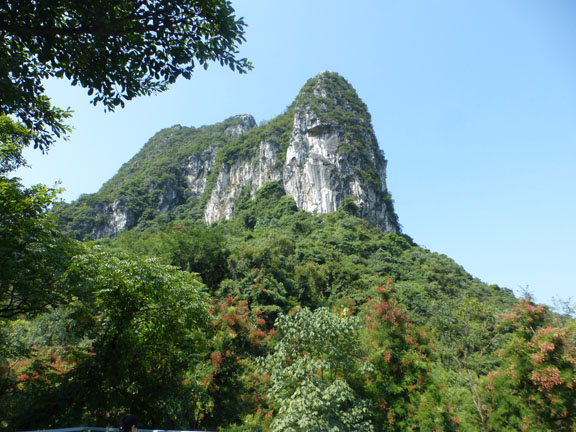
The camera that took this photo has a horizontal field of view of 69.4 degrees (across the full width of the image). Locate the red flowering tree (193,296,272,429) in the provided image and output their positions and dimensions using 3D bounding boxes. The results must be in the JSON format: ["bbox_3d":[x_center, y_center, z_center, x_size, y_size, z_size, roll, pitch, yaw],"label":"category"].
[{"bbox_3d":[-2.150,5.770,16.020,3.500,5.400,3.400,0,-23,0],"label":"red flowering tree"}]

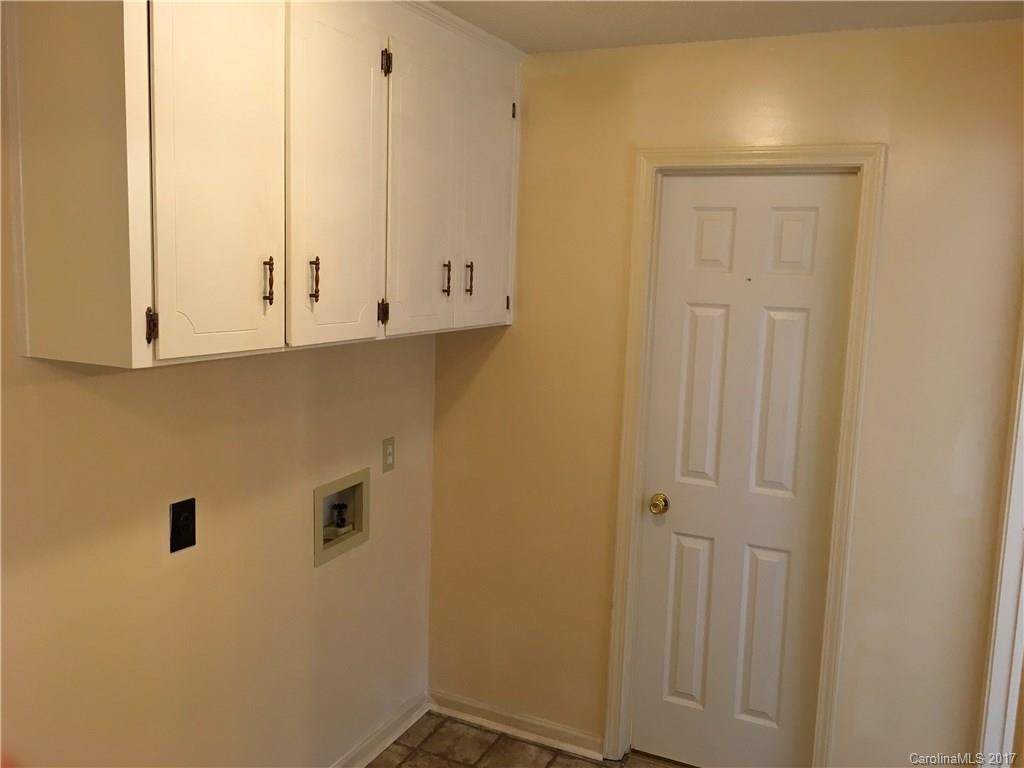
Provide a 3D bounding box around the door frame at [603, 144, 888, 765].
[{"bbox_3d":[0.723,0.319,2.808,0.744,2.102,0.128,6,9,24],"label":"door frame"}]

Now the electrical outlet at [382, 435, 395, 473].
[{"bbox_3d":[-0.419,0.244,2.936,0.010,0.113,0.069,6,9,24],"label":"electrical outlet"}]

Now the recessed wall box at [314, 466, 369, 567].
[{"bbox_3d":[-0.569,0.418,2.746,0.088,0.247,0.287,6,9,24],"label":"recessed wall box"}]

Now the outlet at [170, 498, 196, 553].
[{"bbox_3d":[-0.808,0.350,2.108,0.011,0.121,0.077,6,9,24],"label":"outlet"}]

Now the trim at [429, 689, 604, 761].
[{"bbox_3d":[-0.004,1.265,3.201,0.725,0.070,0.023,6,9,24],"label":"trim"}]

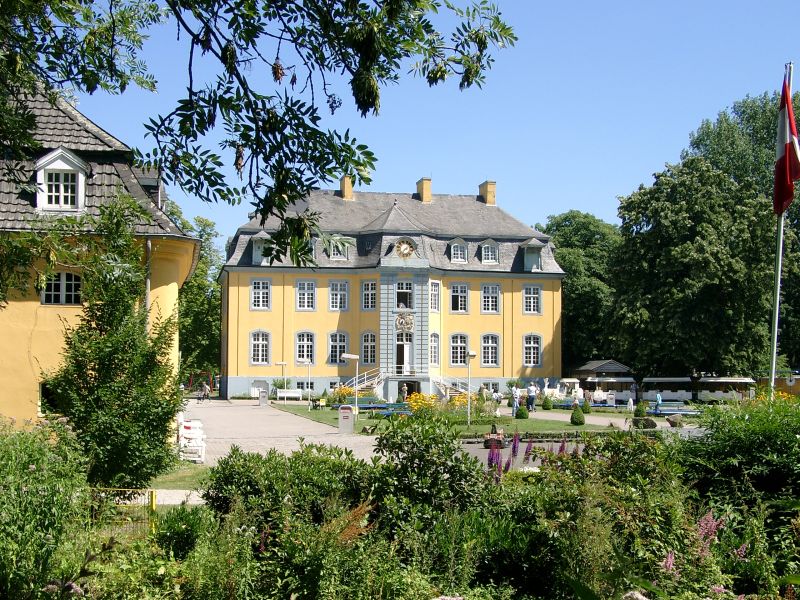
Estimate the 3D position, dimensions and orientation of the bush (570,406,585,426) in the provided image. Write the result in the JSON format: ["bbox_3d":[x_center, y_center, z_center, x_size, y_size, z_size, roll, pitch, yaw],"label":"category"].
[{"bbox_3d":[7.220,4.718,46.939,0.590,0.790,0.590,0,-4,9],"label":"bush"}]

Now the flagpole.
[{"bbox_3d":[8.142,-0.725,24.805,0.160,8.920,0.160,5,-4,0],"label":"flagpole"}]

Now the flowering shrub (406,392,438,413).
[{"bbox_3d":[1.107,5.377,59.443,1.500,1.150,1.400,0,-4,1],"label":"flowering shrub"}]

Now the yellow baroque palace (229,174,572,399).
[{"bbox_3d":[-1.109,-0.911,113.091,32.200,21.000,19.000,1,-4,-11],"label":"yellow baroque palace"}]

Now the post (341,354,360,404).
[{"bbox_3d":[-2.359,4.089,53.756,0.850,3.130,0.250,1,-4,-10],"label":"post"}]

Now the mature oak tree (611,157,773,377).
[{"bbox_3d":[27.826,-1.972,110.805,15.300,23.450,14.500,0,-4,0],"label":"mature oak tree"}]

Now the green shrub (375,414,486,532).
[{"bbox_3d":[0.387,2.295,15.552,1.500,1.500,1.450,0,-4,0],"label":"green shrub"}]

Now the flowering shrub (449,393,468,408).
[{"bbox_3d":[3.482,6.057,68.787,1.250,1.080,1.200,0,-4,3],"label":"flowering shrub"}]

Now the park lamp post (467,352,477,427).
[{"bbox_3d":[2.804,3.472,44.936,0.270,2.980,0.700,2,-4,-20],"label":"park lamp post"}]

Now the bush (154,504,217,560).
[{"bbox_3d":[-2.278,2.439,12.295,0.600,0.560,0.580,1,-4,-11],"label":"bush"}]

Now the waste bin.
[{"bbox_3d":[-1.791,4.096,39.573,0.490,0.980,0.460,0,-4,5],"label":"waste bin"}]

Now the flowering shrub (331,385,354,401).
[{"bbox_3d":[-4.563,7.454,91.052,1.900,1.510,1.800,0,-4,0],"label":"flowering shrub"}]

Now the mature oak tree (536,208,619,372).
[{"bbox_3d":[20.185,0.619,126.699,11.000,20.360,11.000,0,-4,0],"label":"mature oak tree"}]

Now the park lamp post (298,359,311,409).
[{"bbox_3d":[-5.683,5.049,67.974,0.850,3.120,0.250,1,-4,-10],"label":"park lamp post"}]

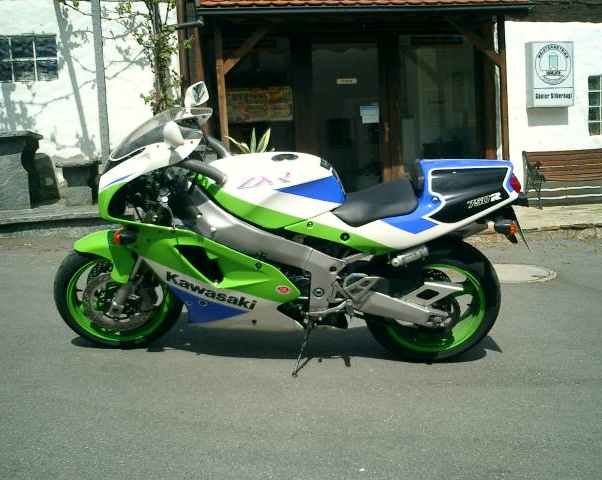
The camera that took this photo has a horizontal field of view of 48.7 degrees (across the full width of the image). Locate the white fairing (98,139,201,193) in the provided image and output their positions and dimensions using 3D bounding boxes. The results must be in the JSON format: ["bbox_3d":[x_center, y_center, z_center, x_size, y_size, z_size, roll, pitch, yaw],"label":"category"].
[{"bbox_3d":[-0.607,-0.369,2.782,0.490,0.250,0.420,1,26,4],"label":"white fairing"}]

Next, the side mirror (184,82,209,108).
[{"bbox_3d":[-0.462,-0.640,2.946,0.085,0.095,0.145,11,28,22],"label":"side mirror"}]

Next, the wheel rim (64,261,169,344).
[{"bbox_3d":[-0.833,0.259,3.096,0.460,0.460,0.105,-3,26,-5],"label":"wheel rim"}]

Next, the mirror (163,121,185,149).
[{"bbox_3d":[-0.467,-0.389,2.455,0.080,0.095,0.145,-8,27,-15],"label":"mirror"}]

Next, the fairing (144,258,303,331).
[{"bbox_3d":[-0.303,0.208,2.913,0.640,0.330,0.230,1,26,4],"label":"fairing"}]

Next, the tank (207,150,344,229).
[{"bbox_3d":[-0.077,-0.238,2.807,0.590,0.280,0.360,1,26,4],"label":"tank"}]

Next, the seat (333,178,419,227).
[{"bbox_3d":[0.313,-0.193,2.800,0.350,0.155,0.300,1,26,4],"label":"seat"}]

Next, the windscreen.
[{"bbox_3d":[-0.578,-0.425,2.752,0.430,0.205,0.350,1,26,4],"label":"windscreen"}]

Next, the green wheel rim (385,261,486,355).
[{"bbox_3d":[0.584,0.268,3.005,0.460,0.460,0.155,1,26,4],"label":"green wheel rim"}]

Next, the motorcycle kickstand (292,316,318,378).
[{"bbox_3d":[0.014,0.469,2.918,0.065,0.299,0.055,18,-7,6],"label":"motorcycle kickstand"}]

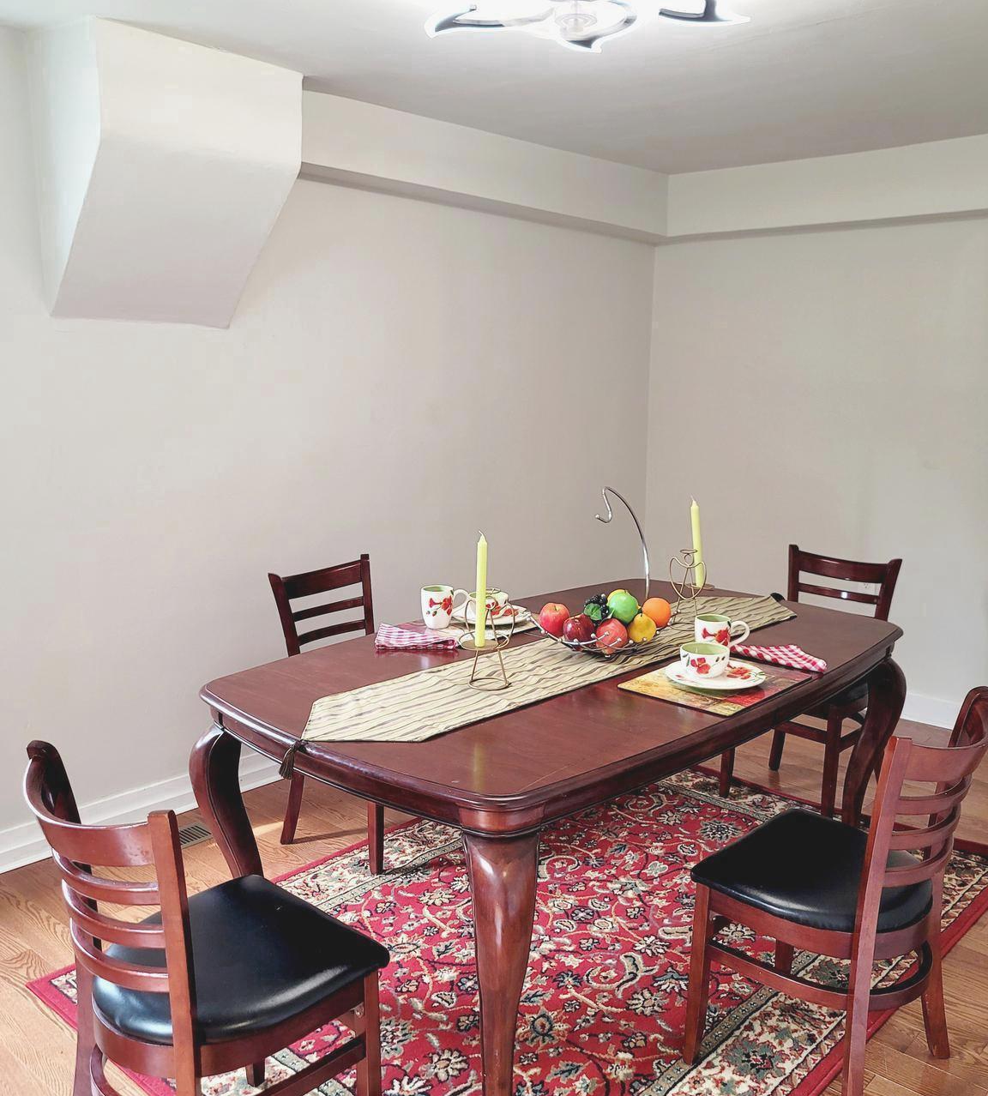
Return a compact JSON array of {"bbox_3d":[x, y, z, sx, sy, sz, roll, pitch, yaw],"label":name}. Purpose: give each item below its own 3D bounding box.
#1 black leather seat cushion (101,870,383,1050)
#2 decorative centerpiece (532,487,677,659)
[{"bbox_3d":[-0.479,0.741,1.714,0.420,0.058,0.415,9,13,42],"label":"black leather seat cushion"},{"bbox_3d":[0.290,0.059,2.481,0.370,0.420,0.375,0,10,0],"label":"decorative centerpiece"}]

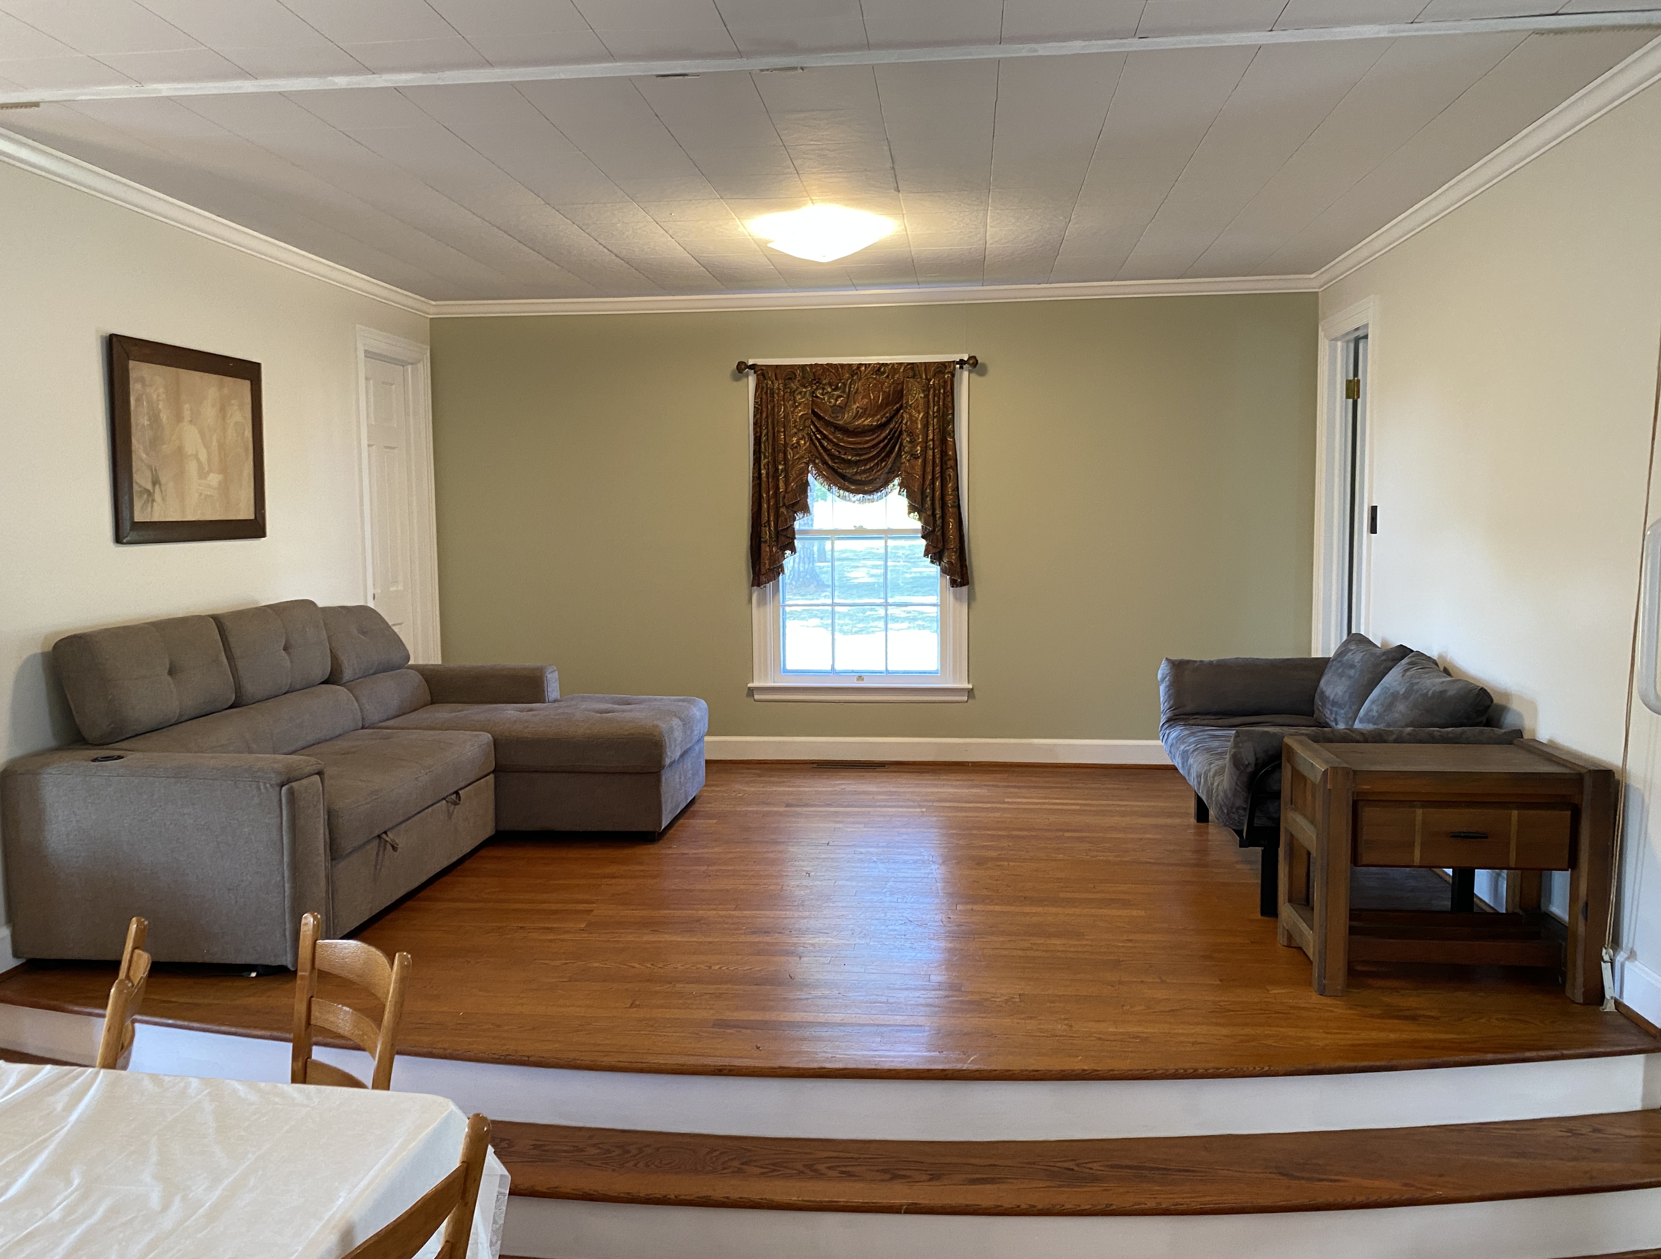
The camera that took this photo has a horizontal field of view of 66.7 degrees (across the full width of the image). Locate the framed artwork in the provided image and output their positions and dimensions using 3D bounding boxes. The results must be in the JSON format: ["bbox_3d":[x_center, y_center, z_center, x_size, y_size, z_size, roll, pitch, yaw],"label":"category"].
[{"bbox_3d":[-2.244,-0.647,4.451,0.035,0.666,0.871,2,5,6],"label":"framed artwork"}]

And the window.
[{"bbox_3d":[0.145,-0.488,6.311,1.120,1.740,0.120,0,5,6],"label":"window"}]

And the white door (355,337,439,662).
[{"bbox_3d":[-2.104,-0.350,6.175,0.100,2.110,0.760,0,5,6],"label":"white door"}]

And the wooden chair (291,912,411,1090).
[{"bbox_3d":[-0.986,0.968,2.155,0.430,0.815,0.470,4,7,42],"label":"wooden chair"}]

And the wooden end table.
[{"bbox_3d":[1.617,0.628,3.419,0.700,0.587,0.480,0,5,6],"label":"wooden end table"}]

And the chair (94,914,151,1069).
[{"bbox_3d":[-1.401,0.971,2.157,0.470,0.815,0.430,-3,5,-24],"label":"chair"}]

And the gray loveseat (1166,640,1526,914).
[{"bbox_3d":[1.696,0.437,4.484,0.840,0.780,1.580,0,5,6],"label":"gray loveseat"}]

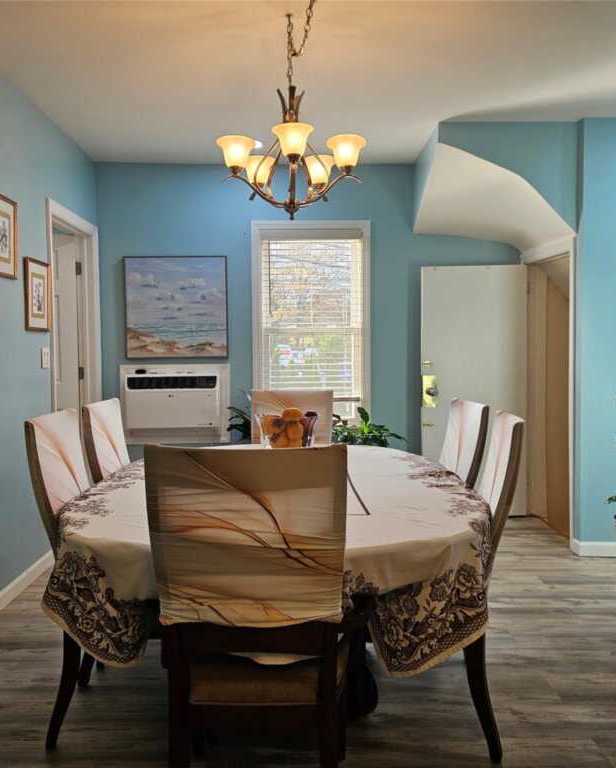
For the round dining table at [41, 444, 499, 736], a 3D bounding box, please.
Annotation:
[{"bbox_3d":[-0.099,0.735,2.534,1.360,0.765,1.950,-1,3,-2],"label":"round dining table"}]

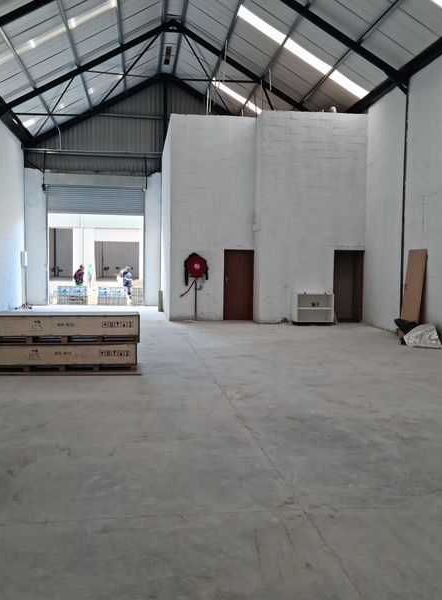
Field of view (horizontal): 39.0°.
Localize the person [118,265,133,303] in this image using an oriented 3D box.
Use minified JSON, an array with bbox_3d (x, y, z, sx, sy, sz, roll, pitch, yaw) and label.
[{"bbox_3d":[-4.263,-0.693,27.482,0.650,1.600,0.500,1,3,12],"label":"person"}]

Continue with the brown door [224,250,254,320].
[{"bbox_3d":[0.523,-0.421,18.050,0.860,2.030,0.070,0,3,-8],"label":"brown door"}]

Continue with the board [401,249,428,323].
[{"bbox_3d":[4.459,-0.162,14.466,0.030,2.000,0.940,6,2,-8],"label":"board"}]

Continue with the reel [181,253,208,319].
[{"bbox_3d":[-0.735,-0.373,17.724,0.750,1.920,0.300,0,3,-8],"label":"reel"}]

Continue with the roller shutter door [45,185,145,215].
[{"bbox_3d":[-4.746,-3.778,23.810,3.680,1.050,0.150,0,3,-8],"label":"roller shutter door"}]

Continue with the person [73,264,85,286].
[{"bbox_3d":[-6.291,-0.738,27.715,0.480,1.640,0.500,0,3,-8],"label":"person"}]

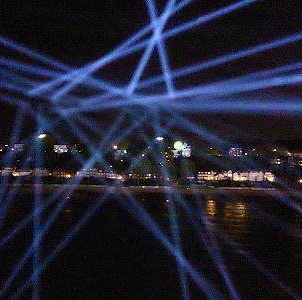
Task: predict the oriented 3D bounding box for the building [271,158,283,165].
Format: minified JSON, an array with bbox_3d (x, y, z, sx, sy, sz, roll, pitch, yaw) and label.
[{"bbox_3d":[142.300,12.940,324.980,12.630,6.650,9.970,-1,-6,10],"label":"building"}]

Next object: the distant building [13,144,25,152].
[{"bbox_3d":[-166.420,-2.530,365.610,14.210,8.720,11.210,1,-6,-10],"label":"distant building"}]

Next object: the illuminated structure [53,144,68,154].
[{"bbox_3d":[-111.630,-0.310,356.360,16.110,10.300,12.720,1,-6,-7],"label":"illuminated structure"}]

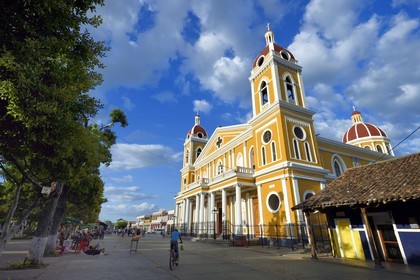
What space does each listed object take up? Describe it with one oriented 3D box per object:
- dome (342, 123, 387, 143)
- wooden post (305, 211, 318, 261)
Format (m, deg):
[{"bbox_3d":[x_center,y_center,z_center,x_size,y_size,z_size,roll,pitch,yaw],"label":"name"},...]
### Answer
[{"bbox_3d":[53.152,-1.680,73.658,12.840,6.600,12.840,11,-25,-24],"label":"dome"},{"bbox_3d":[6.030,5.615,12.539,0.170,2.640,0.170,11,-25,-24],"label":"wooden post"}]

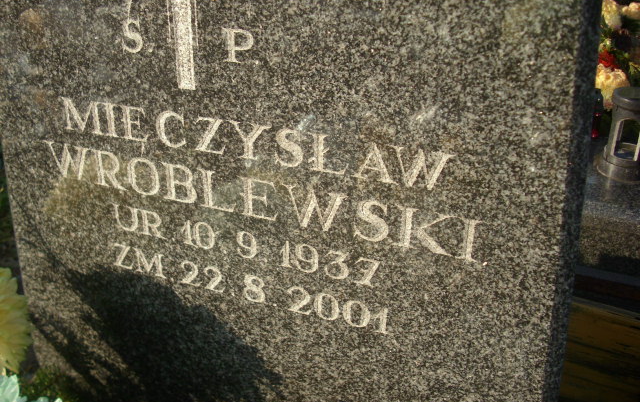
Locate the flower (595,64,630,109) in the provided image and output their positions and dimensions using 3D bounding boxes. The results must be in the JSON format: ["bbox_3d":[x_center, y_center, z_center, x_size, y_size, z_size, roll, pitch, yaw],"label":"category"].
[{"bbox_3d":[0.711,-0.279,1.670,0.090,0.100,0.090,10,27,21],"label":"flower"}]

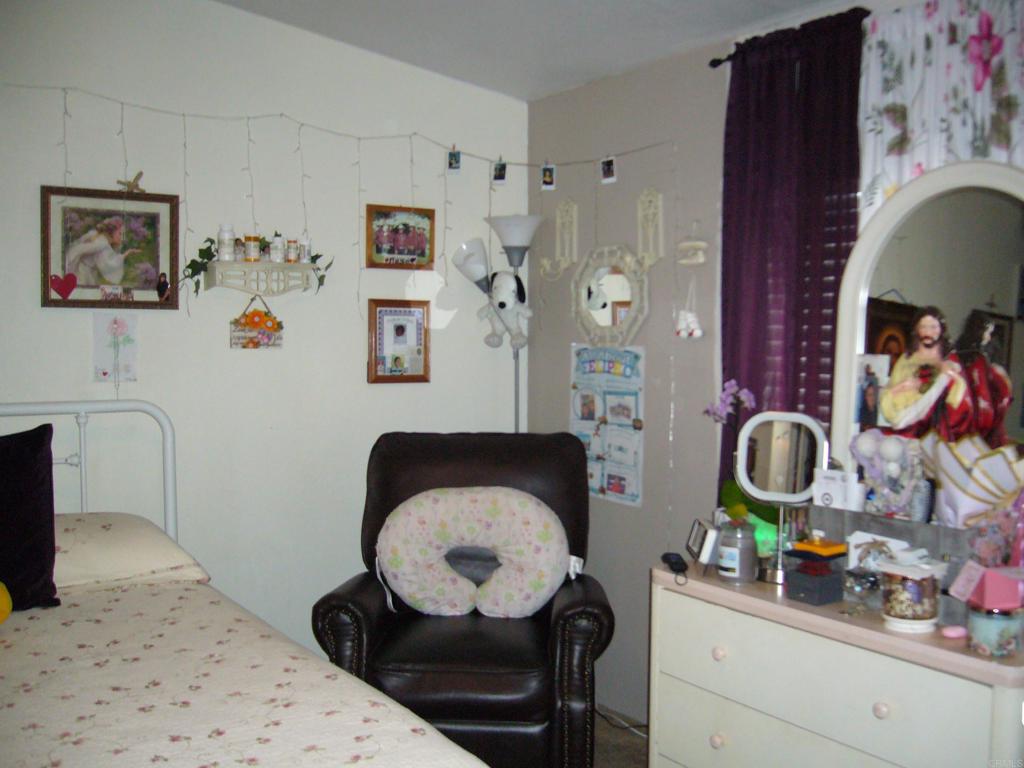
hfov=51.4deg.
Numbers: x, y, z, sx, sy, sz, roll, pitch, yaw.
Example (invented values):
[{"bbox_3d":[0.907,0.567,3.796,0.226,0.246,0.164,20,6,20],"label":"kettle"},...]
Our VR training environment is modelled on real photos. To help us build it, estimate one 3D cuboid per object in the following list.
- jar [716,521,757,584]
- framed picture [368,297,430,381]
[{"bbox_3d":[0.609,0.448,2.864,0.108,0.156,0.108,0,3,0],"label":"jar"},{"bbox_3d":[-0.427,-0.162,4.042,0.266,0.317,0.022,-1,3,-34],"label":"framed picture"}]

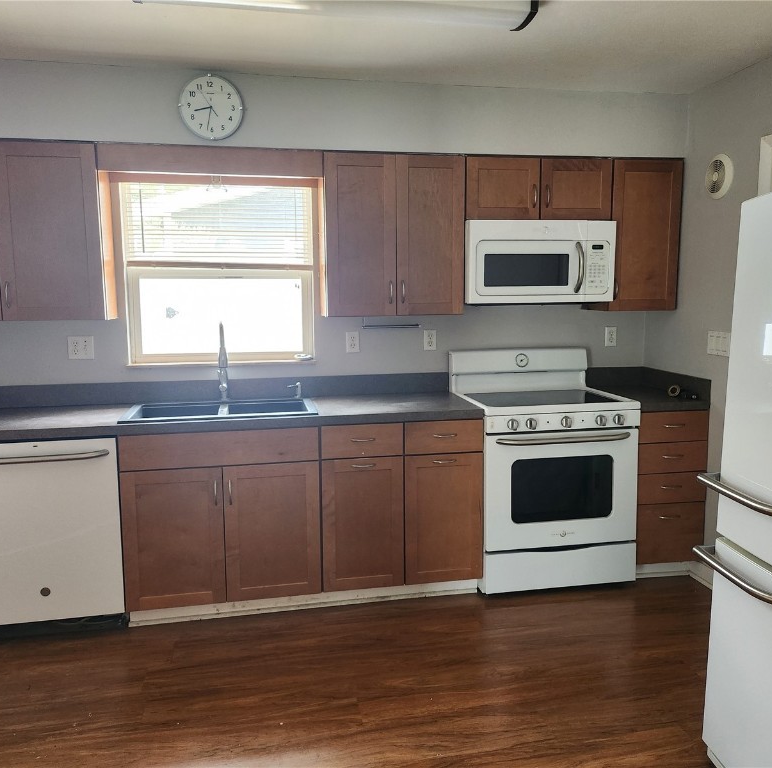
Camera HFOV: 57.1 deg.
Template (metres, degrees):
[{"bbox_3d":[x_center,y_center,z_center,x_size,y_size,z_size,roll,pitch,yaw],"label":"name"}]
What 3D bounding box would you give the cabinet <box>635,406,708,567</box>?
[{"bbox_3d":[1.352,0.477,3.801,0.379,0.759,0.611,-2,7,-11],"label":"cabinet"}]

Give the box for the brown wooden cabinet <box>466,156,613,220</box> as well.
[{"bbox_3d":[0.734,-0.982,3.670,0.773,0.299,0.325,-2,7,-11],"label":"brown wooden cabinet"}]

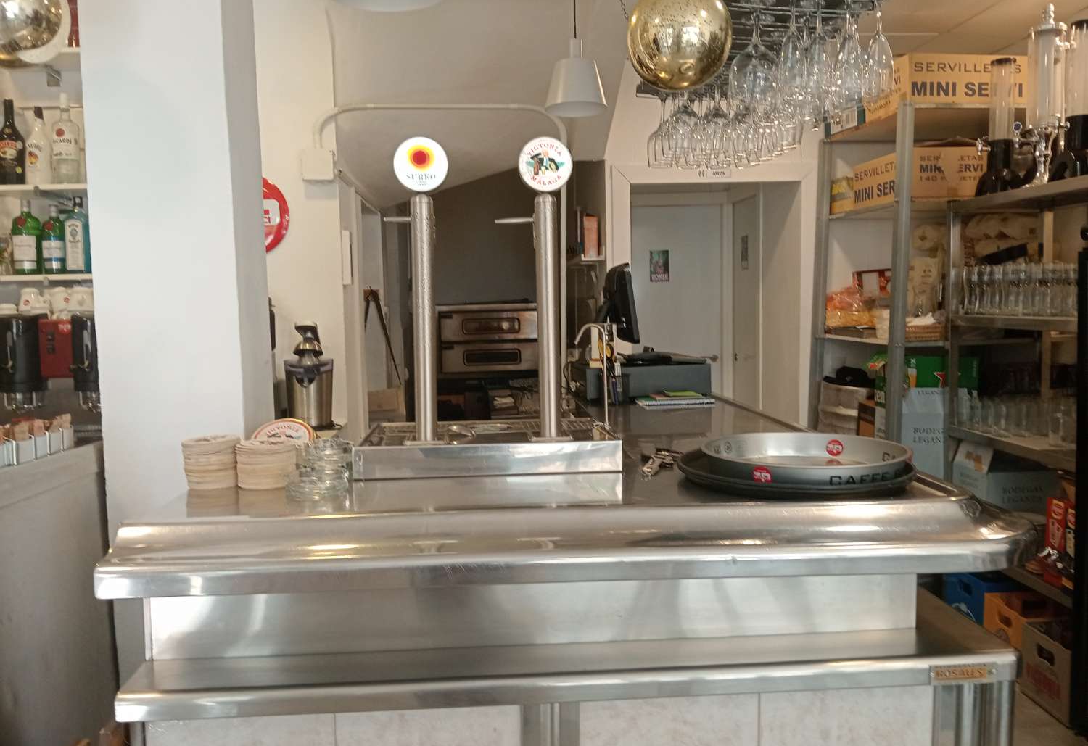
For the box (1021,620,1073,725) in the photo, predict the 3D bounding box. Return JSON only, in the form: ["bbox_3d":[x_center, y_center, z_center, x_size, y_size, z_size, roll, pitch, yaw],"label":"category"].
[{"bbox_3d":[1.937,1.030,3.065,0.400,0.245,0.290,-1,5,-4],"label":"box"}]

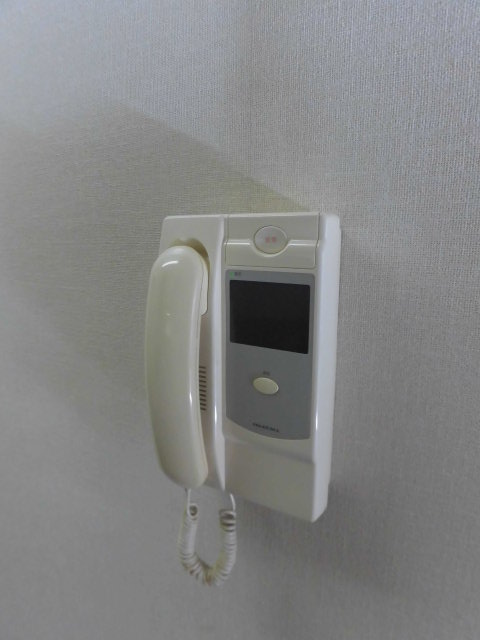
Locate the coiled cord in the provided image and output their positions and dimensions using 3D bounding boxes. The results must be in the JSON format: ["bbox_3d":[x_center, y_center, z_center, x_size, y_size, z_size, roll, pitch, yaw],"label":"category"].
[{"bbox_3d":[-0.032,0.211,0.437,0.060,0.117,0.033,6,13,32],"label":"coiled cord"}]

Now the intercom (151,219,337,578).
[{"bbox_3d":[-0.006,0.093,0.393,0.169,0.364,0.071,6,13,32],"label":"intercom"}]

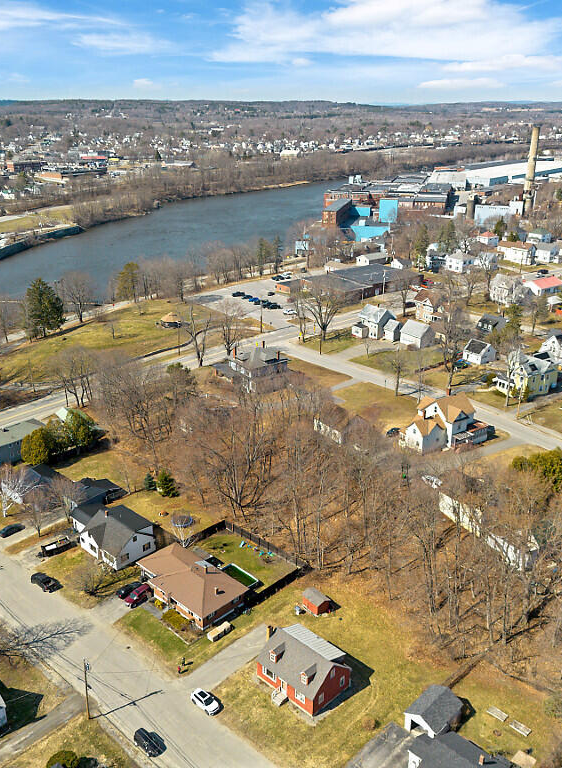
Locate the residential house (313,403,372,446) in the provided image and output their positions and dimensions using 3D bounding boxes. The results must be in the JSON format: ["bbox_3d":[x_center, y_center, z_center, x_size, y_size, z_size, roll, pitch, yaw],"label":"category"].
[{"bbox_3d":[15.473,9.558,179.402,9.200,6.500,10.200,-15,26,-34],"label":"residential house"}]

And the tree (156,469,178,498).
[{"bbox_3d":[-24.140,21.130,151.960,4.200,6.000,4.200,0,21,0],"label":"tree"}]

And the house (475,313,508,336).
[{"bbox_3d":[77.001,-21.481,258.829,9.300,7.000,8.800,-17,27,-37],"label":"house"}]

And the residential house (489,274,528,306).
[{"bbox_3d":[97.328,-40.531,301.980,11.000,10.200,9.500,-17,28,-38],"label":"residential house"}]

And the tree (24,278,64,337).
[{"bbox_3d":[-83.852,-26.918,251.264,13.000,20.800,13.000,0,22,0],"label":"tree"}]

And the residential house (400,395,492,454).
[{"bbox_3d":[40.537,9.374,176.469,22.000,9.600,12.500,-16,27,-35],"label":"residential house"}]

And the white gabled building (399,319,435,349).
[{"bbox_3d":[48.101,-17.523,247.601,8.400,7.000,9.200,-17,27,-36],"label":"white gabled building"}]

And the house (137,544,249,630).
[{"bbox_3d":[-15.790,33.190,120.280,19.500,4.800,10.300,19,28,38],"label":"house"}]

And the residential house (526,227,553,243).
[{"bbox_3d":[157.214,-91.037,433.014,9.500,8.300,9.000,-20,29,-41],"label":"residential house"}]

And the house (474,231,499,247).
[{"bbox_3d":[115.260,-81.580,394.420,8.800,8.800,8.600,-14,26,-32],"label":"house"}]

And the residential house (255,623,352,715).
[{"bbox_3d":[3.280,40.050,102.190,11.000,7.000,8.500,19,28,39],"label":"residential house"}]

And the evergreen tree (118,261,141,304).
[{"bbox_3d":[-57.940,-38.670,271.470,8.200,15.470,8.200,-4,22,-11],"label":"evergreen tree"}]

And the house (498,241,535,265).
[{"bbox_3d":[110.060,-60.820,327.620,14.900,8.900,7.800,19,29,39],"label":"house"}]

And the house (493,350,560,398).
[{"bbox_3d":[72.435,-3.229,209.434,15.800,9.200,11.700,-15,26,-33],"label":"house"}]

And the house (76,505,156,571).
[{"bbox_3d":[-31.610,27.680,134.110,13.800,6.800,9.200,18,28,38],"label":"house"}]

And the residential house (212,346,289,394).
[{"bbox_3d":[-9.273,-5.847,212.837,15.500,10.400,16.500,-16,27,-36],"label":"residential house"}]

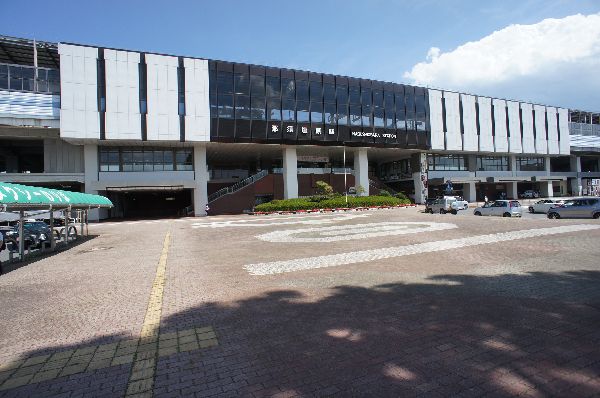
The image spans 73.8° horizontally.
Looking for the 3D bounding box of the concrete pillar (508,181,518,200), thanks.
[{"bbox_3d":[49.263,-1.921,92.520,1.692,4.183,1.643,-2,0,-28],"label":"concrete pillar"}]

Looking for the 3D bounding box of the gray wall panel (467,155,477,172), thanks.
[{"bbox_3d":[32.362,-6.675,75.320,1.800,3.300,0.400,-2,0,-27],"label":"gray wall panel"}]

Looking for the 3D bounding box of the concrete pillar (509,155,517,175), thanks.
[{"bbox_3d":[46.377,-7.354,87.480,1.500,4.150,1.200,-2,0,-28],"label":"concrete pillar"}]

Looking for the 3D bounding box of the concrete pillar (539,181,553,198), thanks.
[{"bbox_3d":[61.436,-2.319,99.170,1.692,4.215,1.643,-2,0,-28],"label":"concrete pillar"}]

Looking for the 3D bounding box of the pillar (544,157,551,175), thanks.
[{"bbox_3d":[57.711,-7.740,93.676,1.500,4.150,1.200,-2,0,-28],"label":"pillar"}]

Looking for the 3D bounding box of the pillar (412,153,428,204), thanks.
[{"bbox_3d":[22.686,-3.732,74.970,1.750,9.600,1.700,-2,0,-28],"label":"pillar"}]

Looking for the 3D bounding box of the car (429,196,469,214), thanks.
[{"bbox_3d":[15.587,0.736,42.500,1.600,1.700,3.700,-2,0,-33],"label":"car"}]

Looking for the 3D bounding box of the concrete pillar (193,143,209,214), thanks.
[{"bbox_3d":[-14.756,-2.582,58.728,1.692,10.267,1.643,-2,0,-28],"label":"concrete pillar"}]

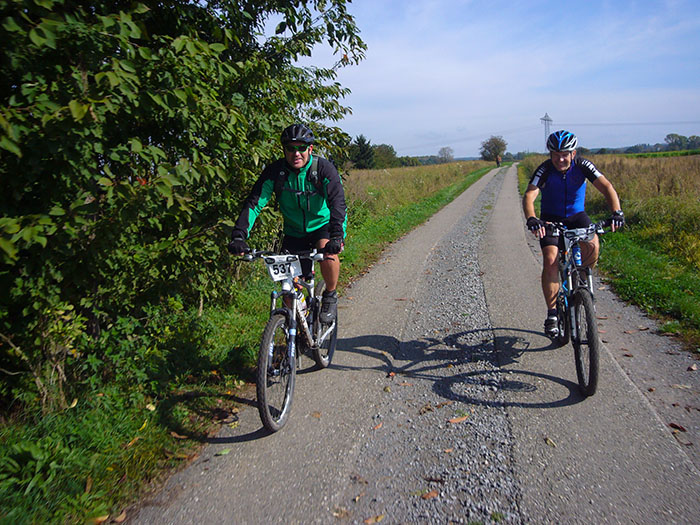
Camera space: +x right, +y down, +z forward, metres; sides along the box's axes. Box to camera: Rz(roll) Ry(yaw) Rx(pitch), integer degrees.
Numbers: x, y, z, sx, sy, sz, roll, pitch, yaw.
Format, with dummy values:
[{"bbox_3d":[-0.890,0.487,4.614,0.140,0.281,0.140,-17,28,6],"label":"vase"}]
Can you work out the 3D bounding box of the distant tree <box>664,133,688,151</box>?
[{"bbox_3d":[161.462,-59.219,280.000,11.500,9.600,11.500,4,12,29],"label":"distant tree"}]

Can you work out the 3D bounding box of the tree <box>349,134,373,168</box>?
[{"bbox_3d":[1.930,-18.456,95.000,4.800,6.000,4.800,-1,10,1],"label":"tree"}]

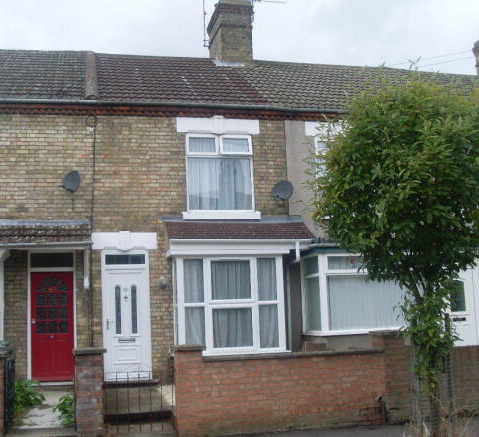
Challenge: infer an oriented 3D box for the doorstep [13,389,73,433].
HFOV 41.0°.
[{"bbox_3d":[-2.795,2.853,9.451,0.700,0.150,3.000,0,-7,-12],"label":"doorstep"}]

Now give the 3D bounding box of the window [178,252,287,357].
[{"bbox_3d":[-0.198,1.562,11.589,1.960,1.740,0.650,0,-7,-12],"label":"window"}]

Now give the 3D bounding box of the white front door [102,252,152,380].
[{"bbox_3d":[-2.043,1.758,11.563,0.850,2.295,0.100,0,-7,-12],"label":"white front door"}]

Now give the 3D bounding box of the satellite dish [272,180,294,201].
[{"bbox_3d":[0.860,-0.543,12.420,0.430,0.400,0.300,-6,-8,32],"label":"satellite dish"}]

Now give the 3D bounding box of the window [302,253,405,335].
[{"bbox_3d":[2.144,1.414,12.061,1.820,1.510,0.750,0,-7,-12],"label":"window"}]

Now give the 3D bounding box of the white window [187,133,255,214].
[{"bbox_3d":[-0.369,-0.850,12.237,1.325,1.510,0.120,0,-7,-12],"label":"white window"}]

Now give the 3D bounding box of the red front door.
[{"bbox_3d":[-3.288,1.886,11.278,0.725,1.885,0.100,0,-7,-12],"label":"red front door"}]

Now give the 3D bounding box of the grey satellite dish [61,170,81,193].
[{"bbox_3d":[-2.968,-0.650,11.239,0.430,0.390,0.250,-6,-8,29],"label":"grey satellite dish"}]

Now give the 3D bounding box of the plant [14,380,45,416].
[{"bbox_3d":[-2.910,2.478,8.932,0.400,0.460,0.450,0,-7,-12],"label":"plant"}]

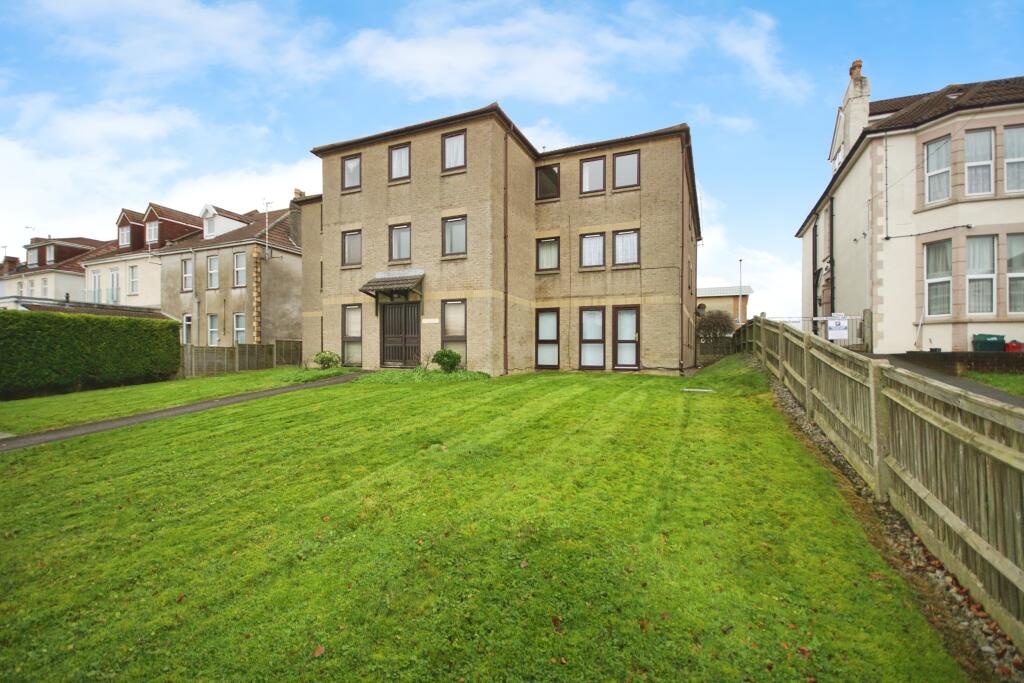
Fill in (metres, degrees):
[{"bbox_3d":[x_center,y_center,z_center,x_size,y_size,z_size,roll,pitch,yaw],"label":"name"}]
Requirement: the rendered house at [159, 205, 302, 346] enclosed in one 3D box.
[{"bbox_3d":[-14.090,-3.520,26.290,8.160,9.350,9.500,0,0,23],"label":"rendered house"}]

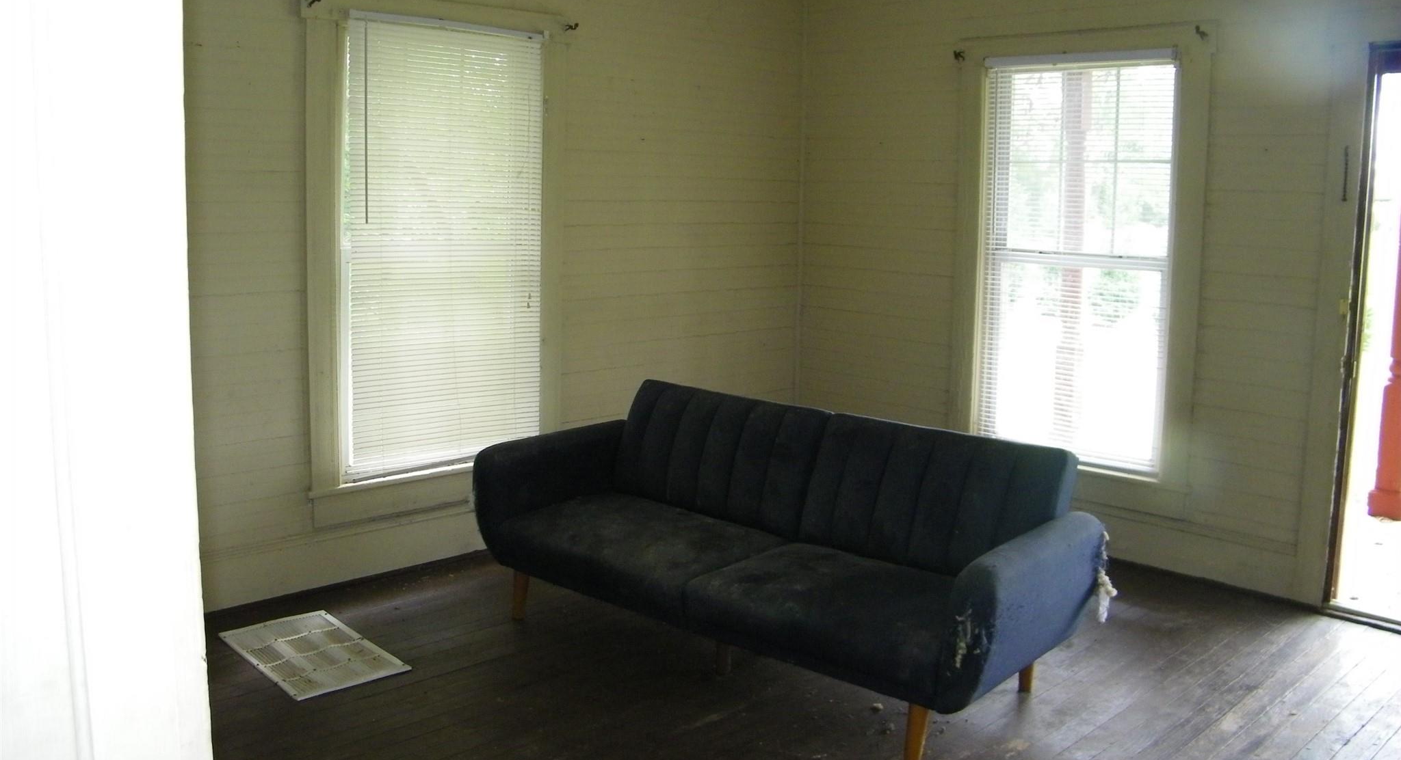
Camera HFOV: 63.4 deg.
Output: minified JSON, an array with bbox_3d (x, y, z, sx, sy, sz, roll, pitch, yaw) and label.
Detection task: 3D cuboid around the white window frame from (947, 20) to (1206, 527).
[{"bbox_3d":[1.554,-0.469,4.771,0.100,1.920,1.170,-8,12,-43],"label":"white window frame"}]

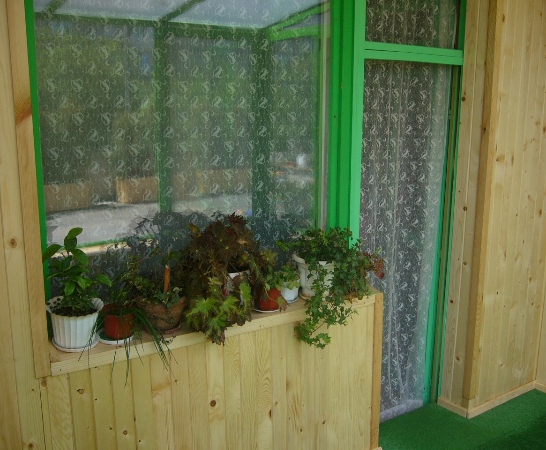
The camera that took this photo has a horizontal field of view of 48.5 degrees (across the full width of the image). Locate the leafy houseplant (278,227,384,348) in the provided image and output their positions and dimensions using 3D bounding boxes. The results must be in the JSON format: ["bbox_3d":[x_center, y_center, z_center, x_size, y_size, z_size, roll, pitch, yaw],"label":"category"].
[{"bbox_3d":[0.291,0.280,3.036,0.580,0.525,0.330,-6,12,-33],"label":"leafy houseplant"}]

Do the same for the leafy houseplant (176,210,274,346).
[{"bbox_3d":[-0.207,0.217,2.687,0.500,0.520,0.330,-6,12,-33],"label":"leafy houseplant"}]

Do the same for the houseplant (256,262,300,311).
[{"bbox_3d":[0.018,0.284,2.895,0.230,0.200,0.170,-6,12,-33],"label":"houseplant"}]

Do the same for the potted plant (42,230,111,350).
[{"bbox_3d":[-0.767,0.236,2.385,0.255,0.455,0.240,-6,12,-33],"label":"potted plant"}]

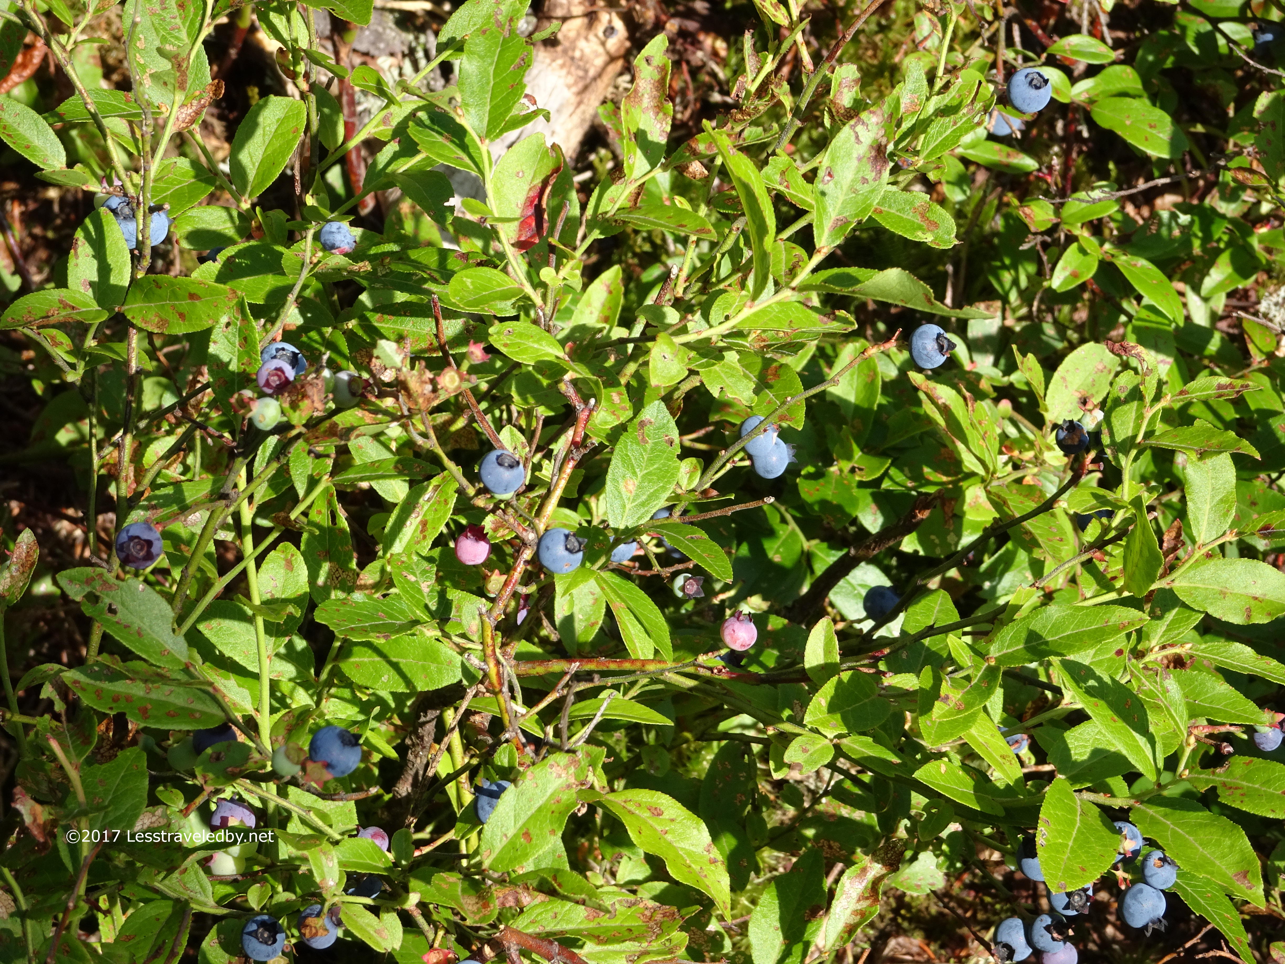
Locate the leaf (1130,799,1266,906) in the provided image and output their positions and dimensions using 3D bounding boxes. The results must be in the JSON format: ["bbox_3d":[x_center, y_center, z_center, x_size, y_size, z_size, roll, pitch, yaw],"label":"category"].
[{"bbox_3d":[0.105,0.070,1.080,0.033,0.004,0.015,39,65,16],"label":"leaf"}]

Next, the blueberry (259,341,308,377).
[{"bbox_3d":[-0.070,-0.023,1.120,0.009,0.009,0.008,3,-7,-24],"label":"blueberry"}]

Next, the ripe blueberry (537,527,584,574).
[{"bbox_3d":[-0.017,0.014,1.180,0.009,0.009,0.009,-16,-11,42],"label":"ripe blueberry"}]

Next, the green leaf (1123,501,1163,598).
[{"bbox_3d":[0.104,0.014,1.190,0.009,0.004,0.021,13,75,-15],"label":"green leaf"}]

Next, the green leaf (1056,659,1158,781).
[{"bbox_3d":[0.095,0.049,1.170,0.012,0.005,0.032,-35,84,-39],"label":"green leaf"}]

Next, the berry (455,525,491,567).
[{"bbox_3d":[-0.034,0.013,1.154,0.007,0.008,0.007,8,24,-4],"label":"berry"}]

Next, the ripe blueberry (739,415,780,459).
[{"bbox_3d":[0.025,-0.010,1.210,0.009,0.009,0.009,-14,-5,20],"label":"ripe blueberry"}]

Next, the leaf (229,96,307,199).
[{"bbox_3d":[-0.078,-0.070,1.195,0.014,0.004,0.026,30,78,4],"label":"leaf"}]

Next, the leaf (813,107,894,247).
[{"bbox_3d":[0.042,-0.060,1.130,0.014,0.004,0.030,25,81,8],"label":"leaf"}]

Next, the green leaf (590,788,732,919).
[{"bbox_3d":[0.004,0.069,1.080,0.036,0.007,0.014,43,58,15],"label":"green leaf"}]

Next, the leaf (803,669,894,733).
[{"bbox_3d":[0.041,0.044,1.137,0.021,0.004,0.012,-21,66,-30],"label":"leaf"}]

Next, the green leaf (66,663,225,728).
[{"bbox_3d":[-0.102,0.044,1.170,0.035,0.004,0.013,16,46,11],"label":"green leaf"}]

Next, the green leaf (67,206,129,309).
[{"bbox_3d":[-0.112,-0.046,1.183,0.013,0.004,0.022,-9,73,-6],"label":"green leaf"}]

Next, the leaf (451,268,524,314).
[{"bbox_3d":[-0.030,-0.037,1.120,0.015,0.003,0.010,-6,59,-12],"label":"leaf"}]

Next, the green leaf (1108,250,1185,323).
[{"bbox_3d":[0.115,-0.044,1.300,0.009,0.004,0.025,-34,64,-28],"label":"green leaf"}]

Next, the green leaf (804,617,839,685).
[{"bbox_3d":[0.035,0.033,1.110,0.007,0.015,0.003,10,12,18],"label":"green leaf"}]

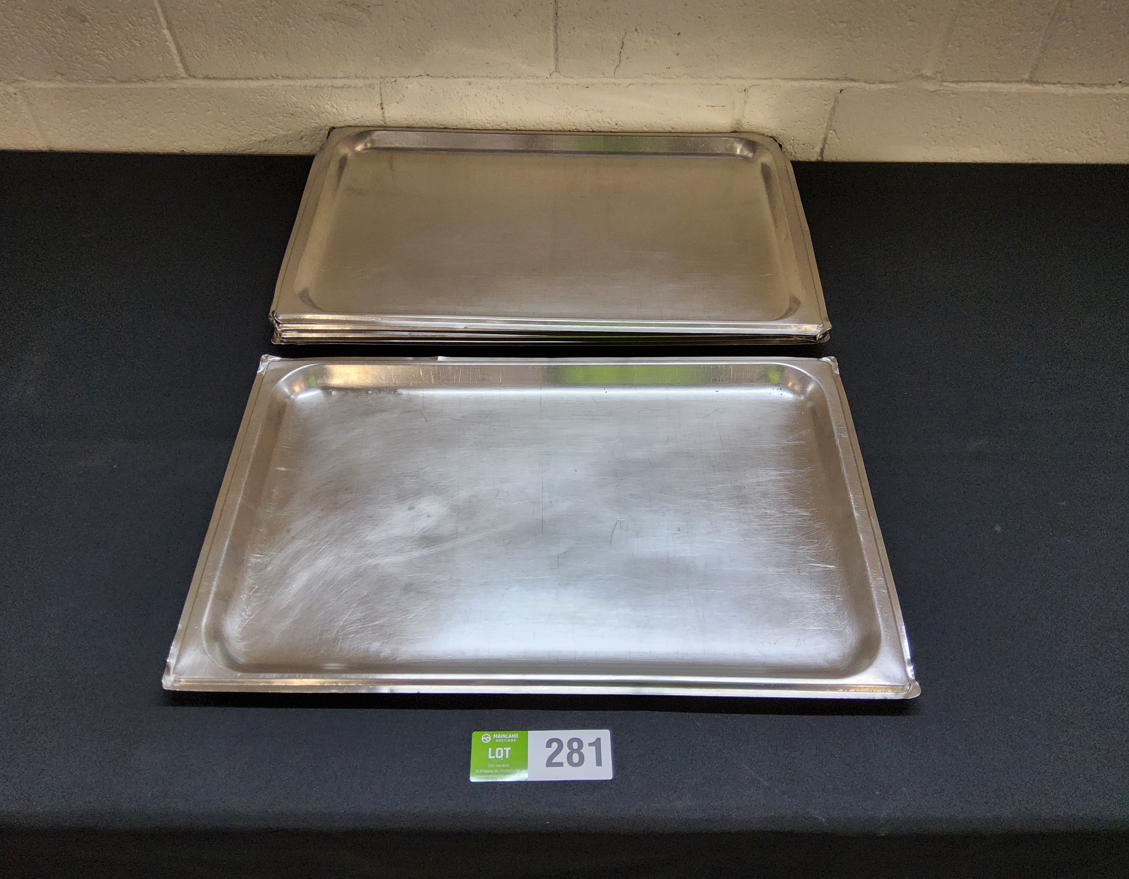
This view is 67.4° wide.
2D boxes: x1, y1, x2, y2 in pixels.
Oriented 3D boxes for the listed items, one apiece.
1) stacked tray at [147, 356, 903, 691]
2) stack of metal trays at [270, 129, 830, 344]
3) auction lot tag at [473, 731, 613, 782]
[{"bbox_3d":[-0.016,0.055,0.690,0.529,0.022,0.325,0,51,0],"label":"stacked tray"},{"bbox_3d":[-0.014,-0.225,0.907,0.535,0.038,0.328,1,52,1],"label":"stack of metal trays"},{"bbox_3d":[-0.016,0.214,0.575,0.095,0.002,0.033,-1,51,-1],"label":"auction lot tag"}]

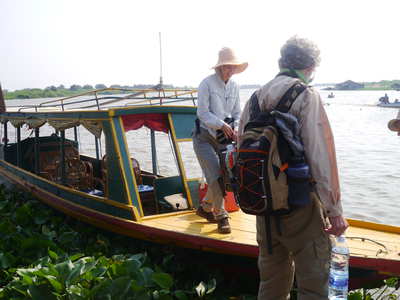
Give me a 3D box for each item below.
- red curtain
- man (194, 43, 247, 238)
[{"bbox_3d":[-0.612,-0.291,5.100,0.680,0.220,0.070,-6,10,-39],"label":"red curtain"},{"bbox_3d":[0.190,-0.080,4.230,0.540,1.700,0.520,-6,10,-39],"label":"man"}]

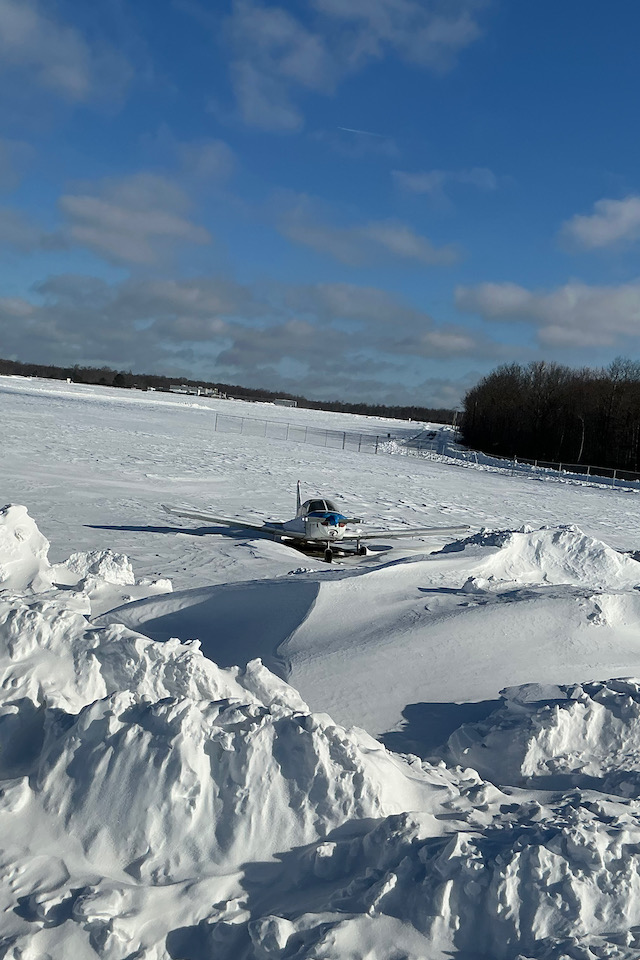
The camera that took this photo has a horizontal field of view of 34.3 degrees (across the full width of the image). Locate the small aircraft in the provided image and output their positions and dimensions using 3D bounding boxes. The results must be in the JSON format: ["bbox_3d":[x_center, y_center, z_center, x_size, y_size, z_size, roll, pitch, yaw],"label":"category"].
[{"bbox_3d":[-0.162,1.381,35.687,10.670,2.220,7.250,4,3,-11],"label":"small aircraft"}]

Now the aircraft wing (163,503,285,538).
[{"bbox_3d":[-3.025,1.260,34.358,4.500,0.290,1.600,11,2,-11],"label":"aircraft wing"}]

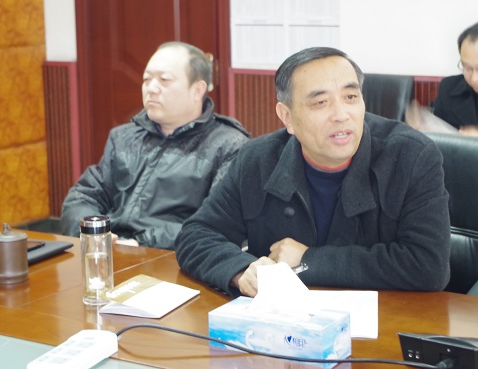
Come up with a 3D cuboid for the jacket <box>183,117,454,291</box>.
[{"bbox_3d":[0.162,0.107,2.763,0.600,0.500,0.450,3,11,24],"label":"jacket"}]

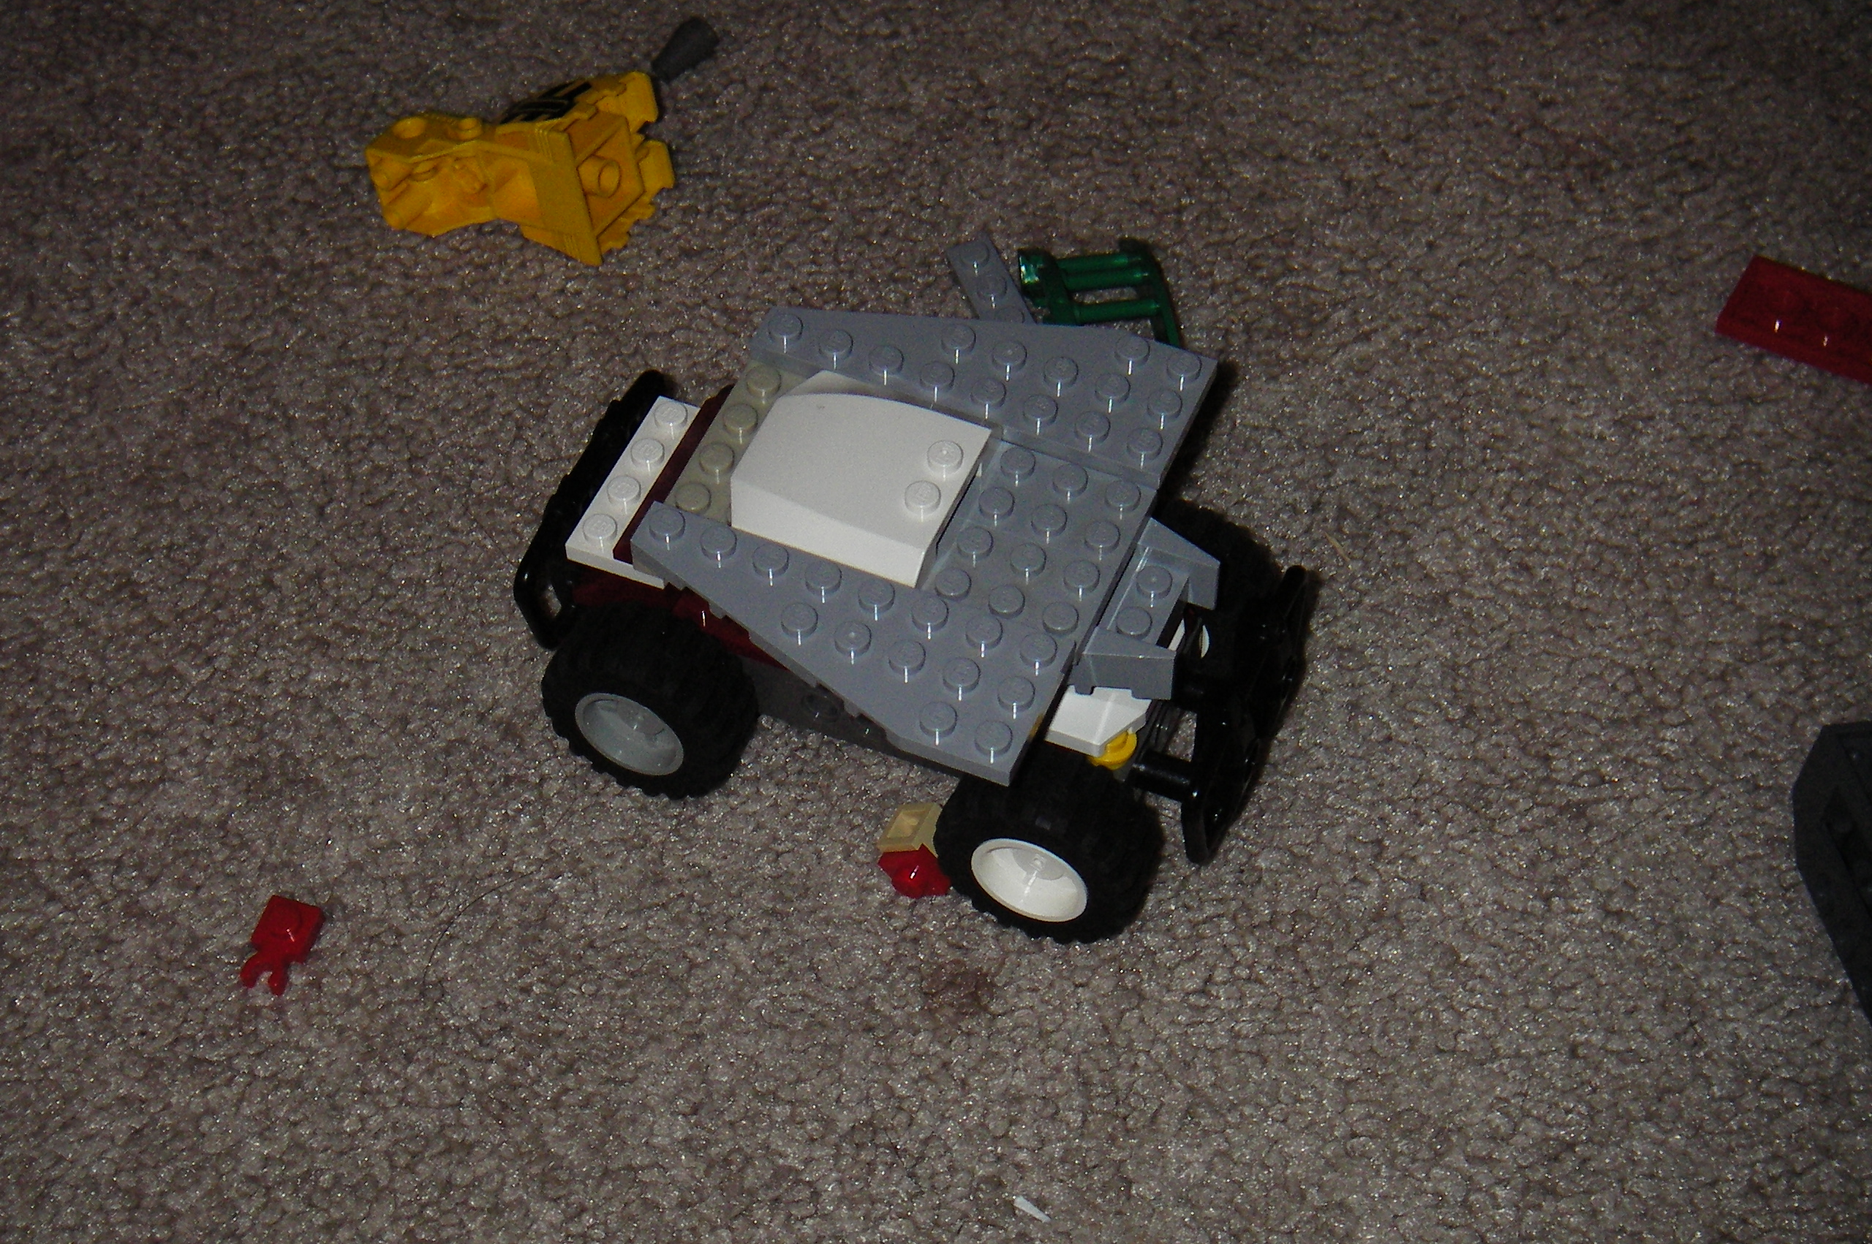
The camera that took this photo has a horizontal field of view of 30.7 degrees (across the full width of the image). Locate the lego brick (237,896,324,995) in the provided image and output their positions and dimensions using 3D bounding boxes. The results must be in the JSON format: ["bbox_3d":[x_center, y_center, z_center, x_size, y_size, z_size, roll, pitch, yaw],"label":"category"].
[{"bbox_3d":[-0.094,0.047,0.488,0.008,0.005,0.012,16,54,12],"label":"lego brick"}]

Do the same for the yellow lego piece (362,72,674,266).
[{"bbox_3d":[-0.068,-0.078,0.574,0.051,0.024,0.026,6,52,4],"label":"yellow lego piece"}]

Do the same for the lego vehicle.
[{"bbox_3d":[-0.002,-0.005,0.498,0.112,0.053,0.080,19,54,14],"label":"lego vehicle"}]

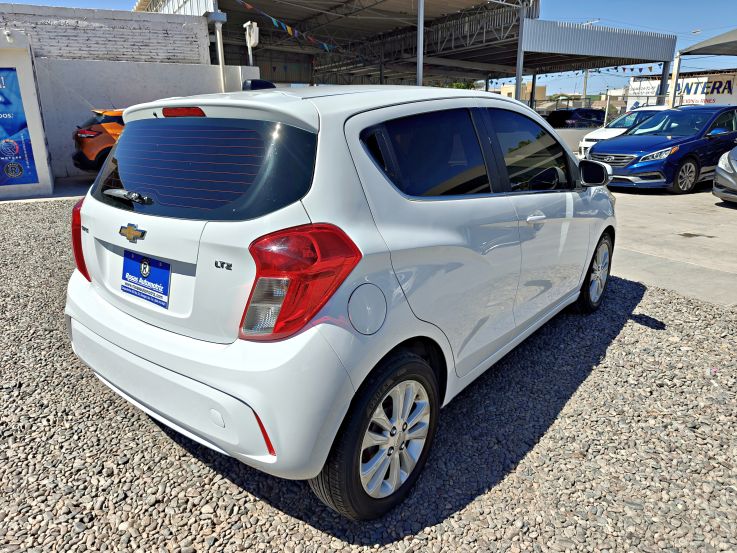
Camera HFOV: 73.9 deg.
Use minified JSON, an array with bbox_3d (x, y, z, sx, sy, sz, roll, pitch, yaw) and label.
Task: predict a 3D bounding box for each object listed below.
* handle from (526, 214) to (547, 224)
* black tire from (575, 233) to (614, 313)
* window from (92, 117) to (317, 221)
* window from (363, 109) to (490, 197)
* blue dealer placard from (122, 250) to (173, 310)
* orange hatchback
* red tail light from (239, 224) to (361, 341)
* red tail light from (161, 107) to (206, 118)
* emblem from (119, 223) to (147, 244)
[{"bbox_3d":[0.800,-0.271,2.302,0.050,0.040,0.205,12,22,38],"label":"handle"},{"bbox_3d":[1.560,-0.037,3.474,0.185,0.585,0.585,12,22,38],"label":"black tire"},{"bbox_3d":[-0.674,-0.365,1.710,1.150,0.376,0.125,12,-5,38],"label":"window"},{"bbox_3d":[0.246,-0.421,1.731,0.060,0.355,0.760,-11,7,43],"label":"window"},{"bbox_3d":[-0.772,0.006,1.688,0.310,0.152,0.015,12,10,38],"label":"blue dealer placard"},{"bbox_3d":[-5.350,-3.635,13.099,4.250,1.580,1.750,-14,21,-35],"label":"orange hatchback"},{"bbox_3d":[-0.188,0.033,1.402,0.250,0.355,0.300,12,22,38],"label":"red tail light"},{"bbox_3d":[-0.636,-0.571,1.703,0.260,0.035,0.040,12,14,38],"label":"red tail light"},{"bbox_3d":[-0.785,-0.142,1.631,0.175,0.064,0.018,12,14,38],"label":"emblem"}]

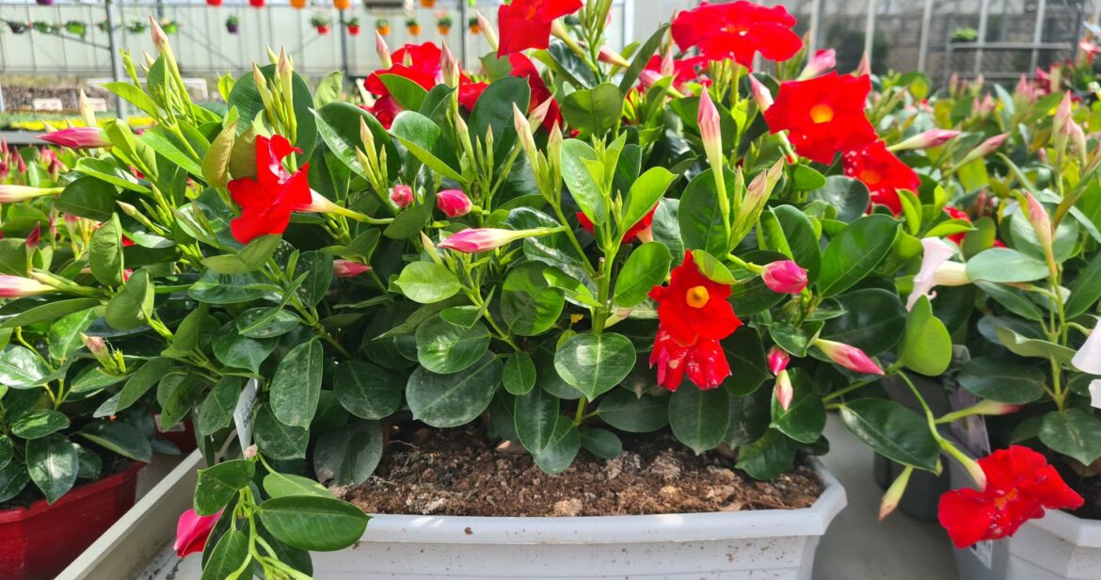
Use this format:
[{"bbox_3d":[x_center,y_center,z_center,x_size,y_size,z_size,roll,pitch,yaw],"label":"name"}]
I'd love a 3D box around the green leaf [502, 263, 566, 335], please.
[{"bbox_3d":[-0.015,0.008,0.720,0.056,0.072,0.016,32,-12,8],"label":"green leaf"}]

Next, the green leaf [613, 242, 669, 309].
[{"bbox_3d":[0.078,-0.012,0.700,0.046,0.066,0.016,37,-11,24],"label":"green leaf"}]

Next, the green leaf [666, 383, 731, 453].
[{"bbox_3d":[0.126,0.105,0.700,0.052,0.066,0.015,0,-18,0],"label":"green leaf"}]

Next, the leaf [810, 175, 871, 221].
[{"bbox_3d":[0.241,-0.076,0.690,0.054,0.044,0.018,-3,-31,15],"label":"leaf"}]

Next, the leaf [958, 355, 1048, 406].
[{"bbox_3d":[0.370,0.074,0.680,0.073,0.015,0.045,-4,51,4],"label":"leaf"}]

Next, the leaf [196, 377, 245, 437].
[{"bbox_3d":[-0.308,0.108,0.770,0.046,0.062,0.016,16,-13,19],"label":"leaf"}]

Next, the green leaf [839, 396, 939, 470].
[{"bbox_3d":[0.245,0.105,0.600,0.085,0.016,0.042,35,38,11],"label":"green leaf"}]

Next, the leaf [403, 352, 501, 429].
[{"bbox_3d":[-0.083,0.086,0.710,0.090,0.068,0.018,-32,-20,-13],"label":"leaf"}]

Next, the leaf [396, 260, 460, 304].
[{"bbox_3d":[-0.102,-0.007,0.690,0.056,0.014,0.042,-1,56,0],"label":"leaf"}]

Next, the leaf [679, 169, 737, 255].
[{"bbox_3d":[0.130,-0.064,0.680,0.050,0.072,0.018,9,-15,2],"label":"leaf"}]

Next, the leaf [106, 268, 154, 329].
[{"bbox_3d":[-0.297,0.006,0.585,0.034,0.046,0.016,-33,-25,30],"label":"leaf"}]

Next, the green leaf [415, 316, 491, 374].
[{"bbox_3d":[-0.074,0.041,0.625,0.058,0.012,0.046,-8,59,-15],"label":"green leaf"}]

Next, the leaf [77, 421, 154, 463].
[{"bbox_3d":[-0.368,0.128,0.700,0.064,0.016,0.036,15,41,9],"label":"leaf"}]

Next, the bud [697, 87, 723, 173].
[{"bbox_3d":[0.121,-0.123,0.630,0.018,0.065,0.018,-12,0,0],"label":"bud"}]

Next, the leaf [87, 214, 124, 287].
[{"bbox_3d":[-0.365,-0.032,0.680,0.029,0.057,0.015,3,0,6],"label":"leaf"}]

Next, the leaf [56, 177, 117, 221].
[{"bbox_3d":[-0.392,-0.077,0.700,0.050,0.036,0.015,12,-18,-8],"label":"leaf"}]

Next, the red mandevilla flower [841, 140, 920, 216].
[{"bbox_3d":[0.292,-0.098,0.730,0.072,0.070,0.040,1,3,24],"label":"red mandevilla flower"}]

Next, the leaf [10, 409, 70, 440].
[{"bbox_3d":[-0.542,0.144,0.880,0.064,0.018,0.044,-10,50,-12],"label":"leaf"}]

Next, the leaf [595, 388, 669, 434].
[{"bbox_3d":[0.075,0.110,0.755,0.072,0.016,0.052,-1,53,-1],"label":"leaf"}]

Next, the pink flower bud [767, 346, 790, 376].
[{"bbox_3d":[0.168,0.052,0.610,0.017,0.019,0.026,3,31,5],"label":"pink flower bud"}]

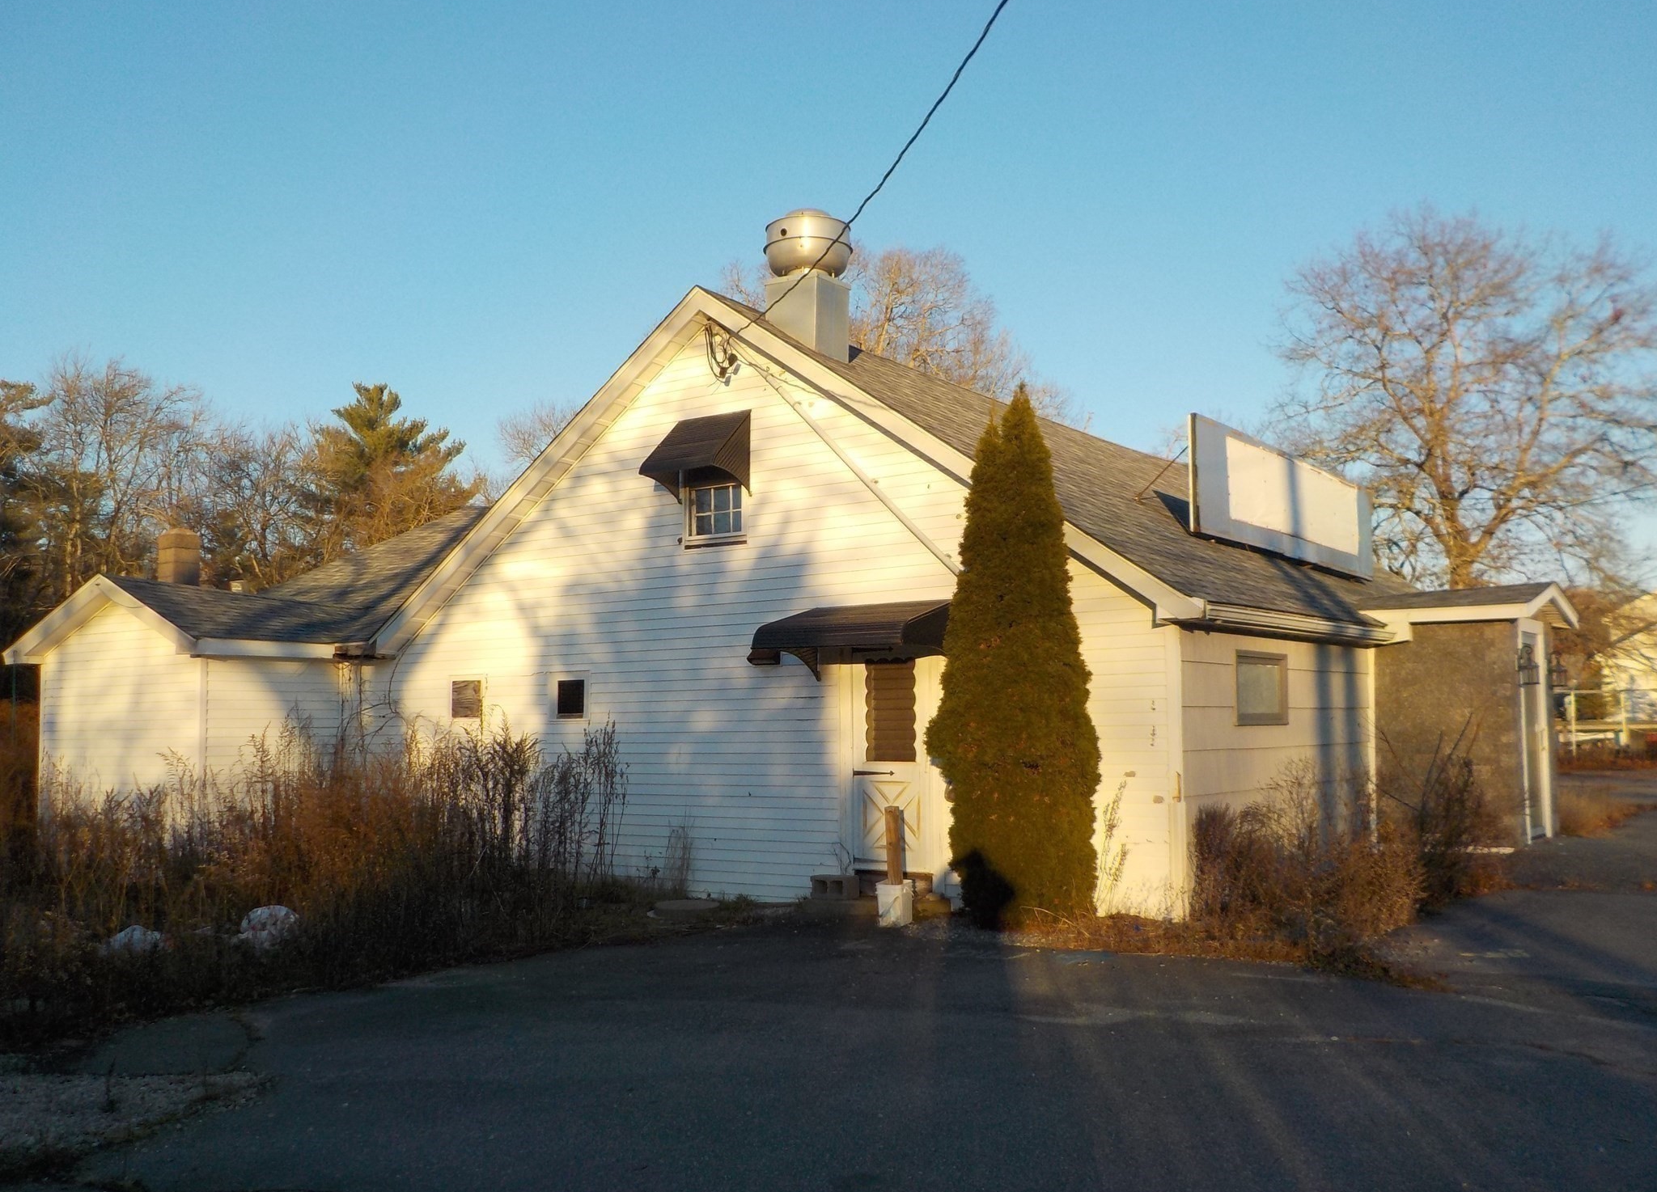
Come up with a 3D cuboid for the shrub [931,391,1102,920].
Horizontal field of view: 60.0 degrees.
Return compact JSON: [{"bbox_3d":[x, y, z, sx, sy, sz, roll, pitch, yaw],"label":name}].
[{"bbox_3d":[1.413,0.451,11.034,1.304,4.106,1.264,-1,-5,0],"label":"shrub"}]

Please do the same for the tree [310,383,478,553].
[{"bbox_3d":[-12.172,-0.385,39.508,4.832,11.211,4.832,-1,-5,0],"label":"tree"}]

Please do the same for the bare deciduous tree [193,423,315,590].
[{"bbox_3d":[-14.303,0.278,35.593,3.463,9.257,3.463,-1,-5,0],"label":"bare deciduous tree"}]

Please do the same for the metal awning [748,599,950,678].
[{"bbox_3d":[0.244,0.347,12.124,1.541,0.642,0.938,-4,-6,36],"label":"metal awning"}]

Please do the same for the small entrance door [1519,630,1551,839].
[{"bbox_3d":[7.230,1.427,14.733,0.100,2.153,0.988,-4,-6,36],"label":"small entrance door"}]

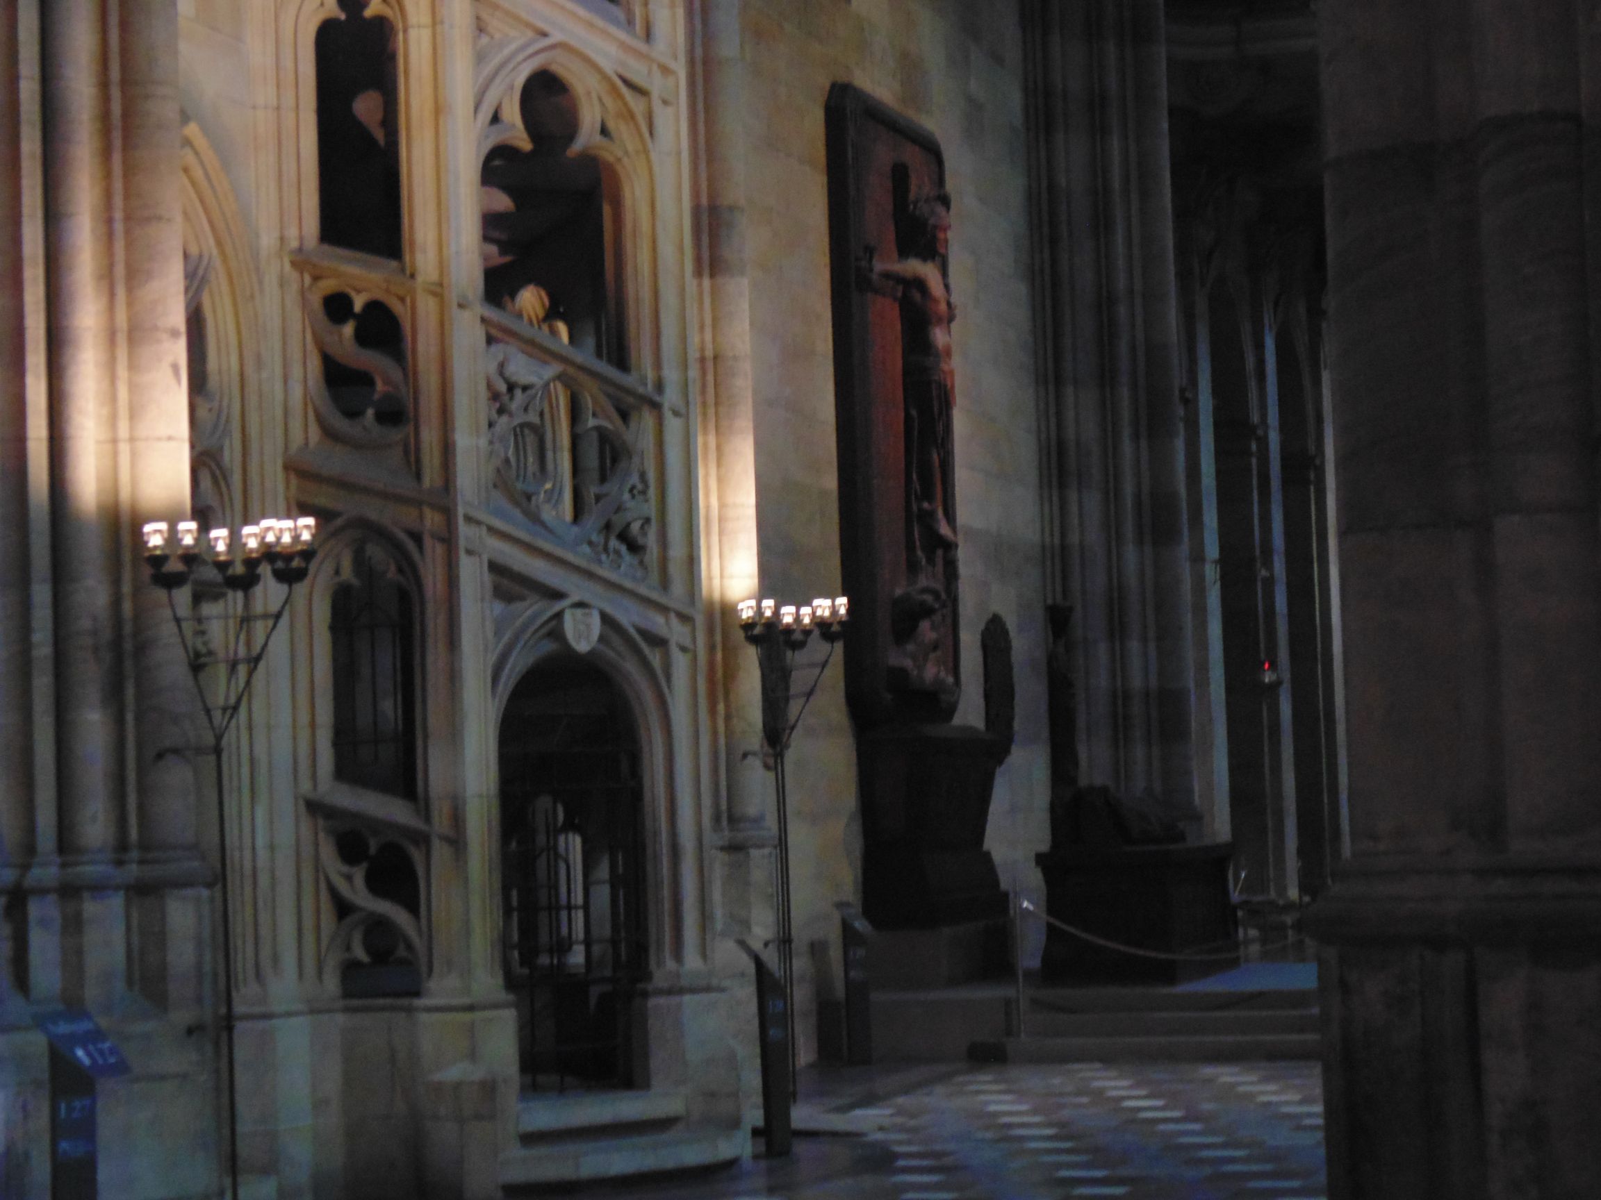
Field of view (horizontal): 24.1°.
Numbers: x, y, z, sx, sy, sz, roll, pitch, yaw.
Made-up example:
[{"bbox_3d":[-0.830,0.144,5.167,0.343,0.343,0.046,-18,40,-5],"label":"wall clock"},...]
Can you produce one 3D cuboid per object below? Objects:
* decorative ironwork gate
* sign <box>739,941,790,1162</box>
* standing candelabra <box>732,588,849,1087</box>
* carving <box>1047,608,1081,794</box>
[{"bbox_3d":[-1.069,1.293,17.528,0.780,2.009,0.080,1,-4,-38],"label":"decorative ironwork gate"},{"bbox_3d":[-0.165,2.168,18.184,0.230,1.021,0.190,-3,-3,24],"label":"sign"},{"bbox_3d":[-0.005,1.383,21.140,0.580,2.861,0.520,0,-4,-30],"label":"standing candelabra"},{"bbox_3d":[1.879,0.711,26.802,0.190,1.369,0.190,0,-4,-35],"label":"carving"}]

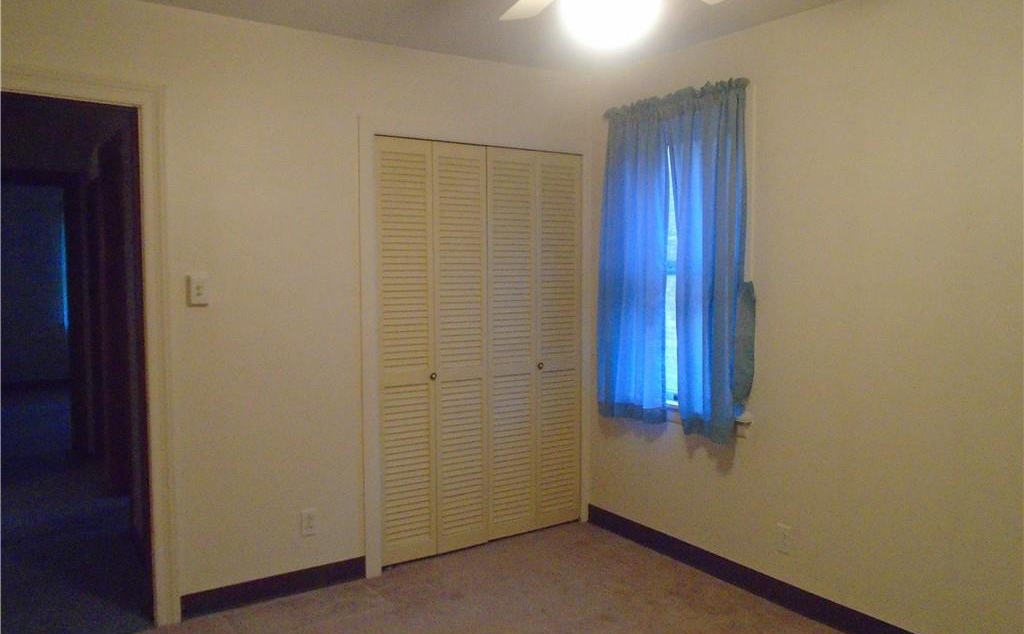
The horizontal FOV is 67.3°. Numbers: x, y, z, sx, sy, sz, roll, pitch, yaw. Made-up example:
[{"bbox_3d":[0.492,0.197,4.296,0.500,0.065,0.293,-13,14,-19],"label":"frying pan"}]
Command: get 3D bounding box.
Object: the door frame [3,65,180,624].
[{"bbox_3d":[-1.756,0.190,2.794,0.960,2.132,0.130,-3,5,-34],"label":"door frame"}]

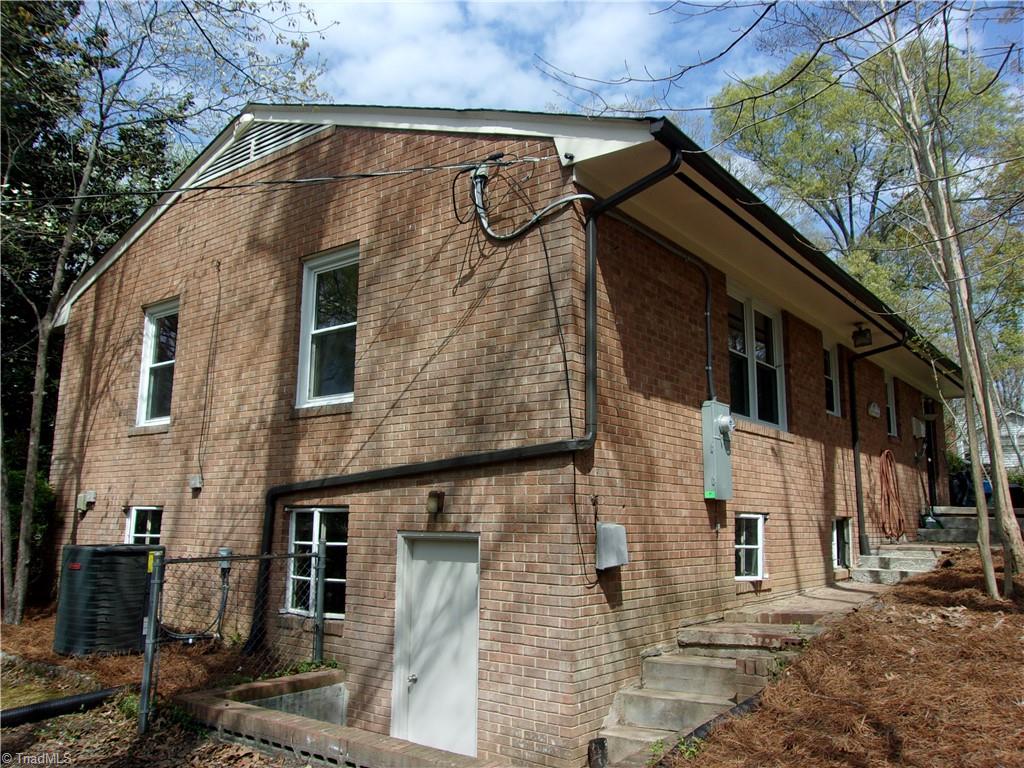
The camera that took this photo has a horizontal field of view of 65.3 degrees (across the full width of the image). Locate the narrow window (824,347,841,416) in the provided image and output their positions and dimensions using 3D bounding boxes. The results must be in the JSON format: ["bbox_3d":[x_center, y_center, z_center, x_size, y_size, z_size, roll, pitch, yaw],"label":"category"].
[{"bbox_3d":[4.102,-0.059,10.348,0.100,0.920,0.670,-7,-12,38],"label":"narrow window"}]

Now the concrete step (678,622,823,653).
[{"bbox_3d":[1.953,2.023,6.389,0.970,0.135,0.780,-7,-12,38],"label":"concrete step"}]

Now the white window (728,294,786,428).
[{"bbox_3d":[2.608,-0.227,8.636,0.120,1.360,1.680,-7,-13,38],"label":"white window"}]

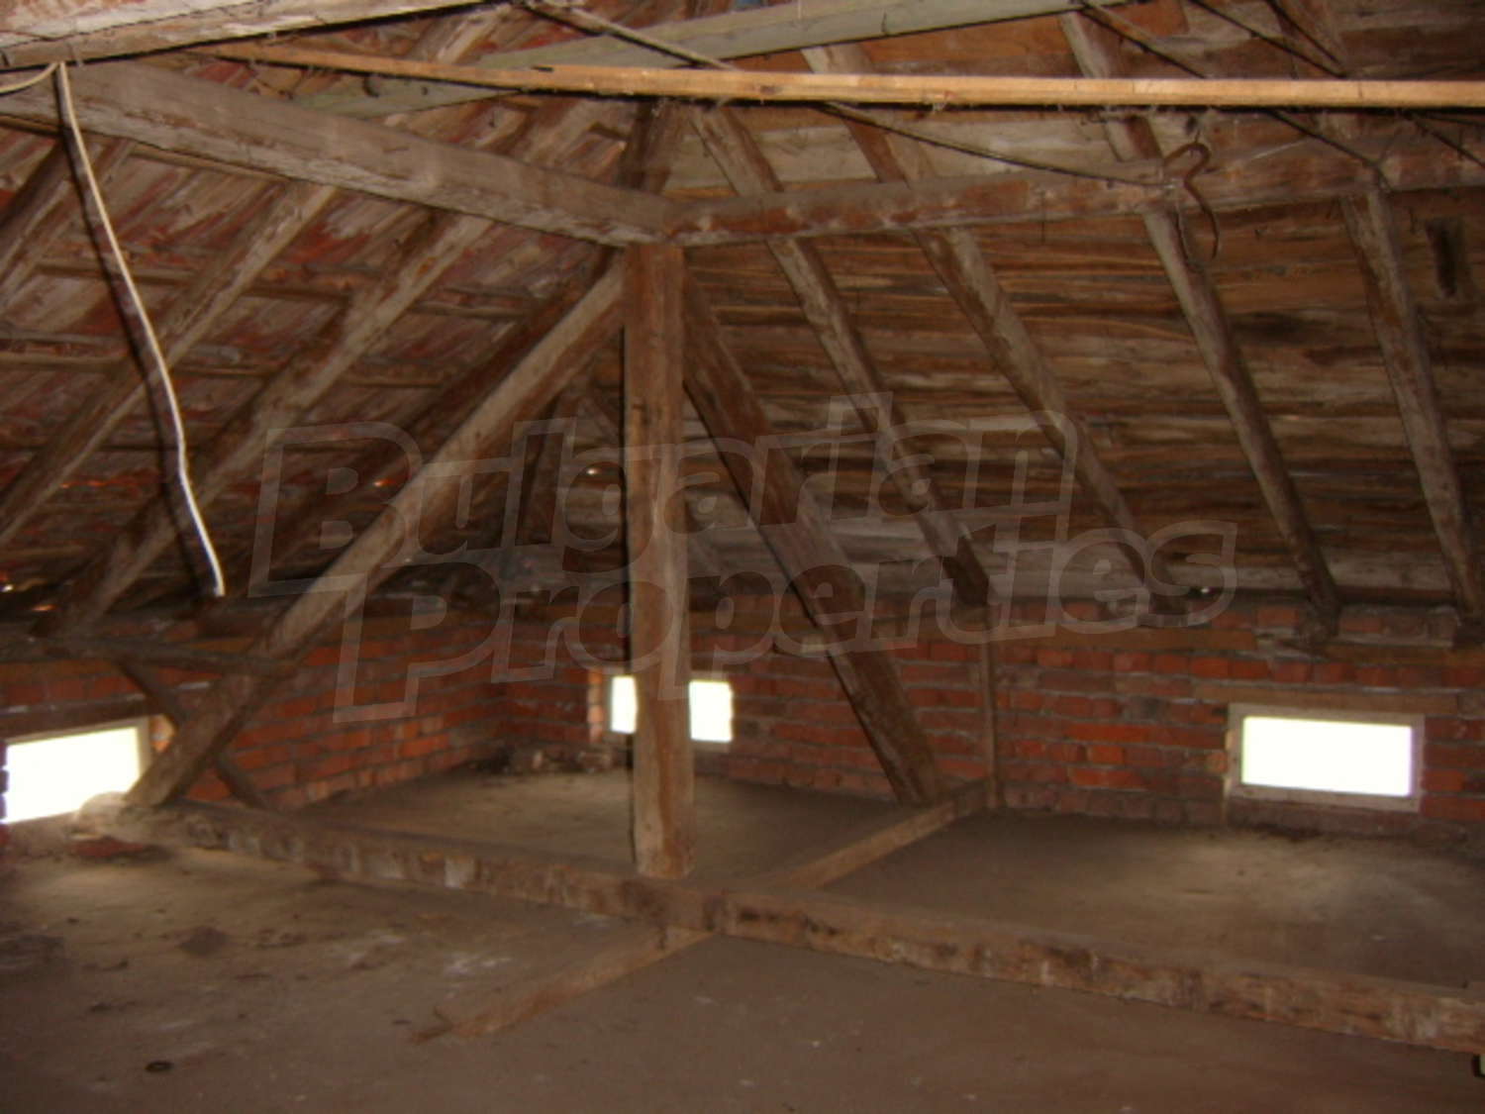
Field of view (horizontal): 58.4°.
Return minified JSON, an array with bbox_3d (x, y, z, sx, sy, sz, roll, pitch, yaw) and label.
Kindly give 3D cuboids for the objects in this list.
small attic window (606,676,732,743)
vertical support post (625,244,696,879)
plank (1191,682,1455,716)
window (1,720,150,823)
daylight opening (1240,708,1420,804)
[{"bbox_3d":[-0.299,0.615,5.396,0.608,0.236,0.070,1,3,29],"label":"small attic window"},{"bbox_3d":[-0.215,0.014,3.456,0.116,1.620,0.116,1,3,29],"label":"vertical support post"},{"bbox_3d":[1.941,0.476,4.438,0.795,0.057,0.090,2,7,19],"label":"plank"},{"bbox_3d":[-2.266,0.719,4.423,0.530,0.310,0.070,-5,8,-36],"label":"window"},{"bbox_3d":[1.966,0.675,4.484,0.570,0.285,0.070,2,7,19],"label":"daylight opening"}]

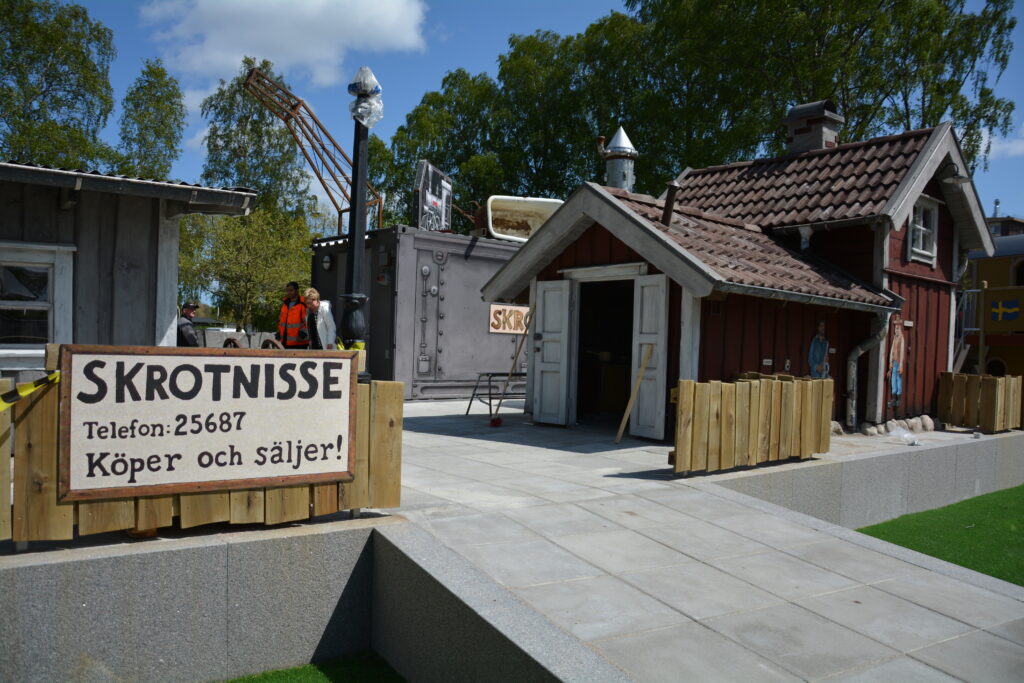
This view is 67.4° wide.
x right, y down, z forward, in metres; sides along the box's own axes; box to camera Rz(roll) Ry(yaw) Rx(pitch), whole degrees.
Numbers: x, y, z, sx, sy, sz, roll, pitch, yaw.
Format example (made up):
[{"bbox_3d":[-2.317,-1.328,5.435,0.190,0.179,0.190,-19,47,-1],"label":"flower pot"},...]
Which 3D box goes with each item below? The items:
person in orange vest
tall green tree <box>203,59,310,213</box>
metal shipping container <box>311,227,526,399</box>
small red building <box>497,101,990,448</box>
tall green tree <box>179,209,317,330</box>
[{"bbox_3d":[-3.467,-0.058,12.100,0.540,1.776,0.360,2,0,9],"label":"person in orange vest"},{"bbox_3d":[-13.101,-7.159,39.997,6.000,15.360,6.000,2,0,0],"label":"tall green tree"},{"bbox_3d":[-0.294,-0.370,14.217,6.060,2.590,2.440,2,0,-43],"label":"metal shipping container"},{"bbox_3d":[3.327,-1.384,11.255,7.411,4.840,4.480,2,0,-40],"label":"small red building"},{"bbox_3d":[-8.904,-1.922,25.999,4.800,5.159,4.800,2,0,0],"label":"tall green tree"}]

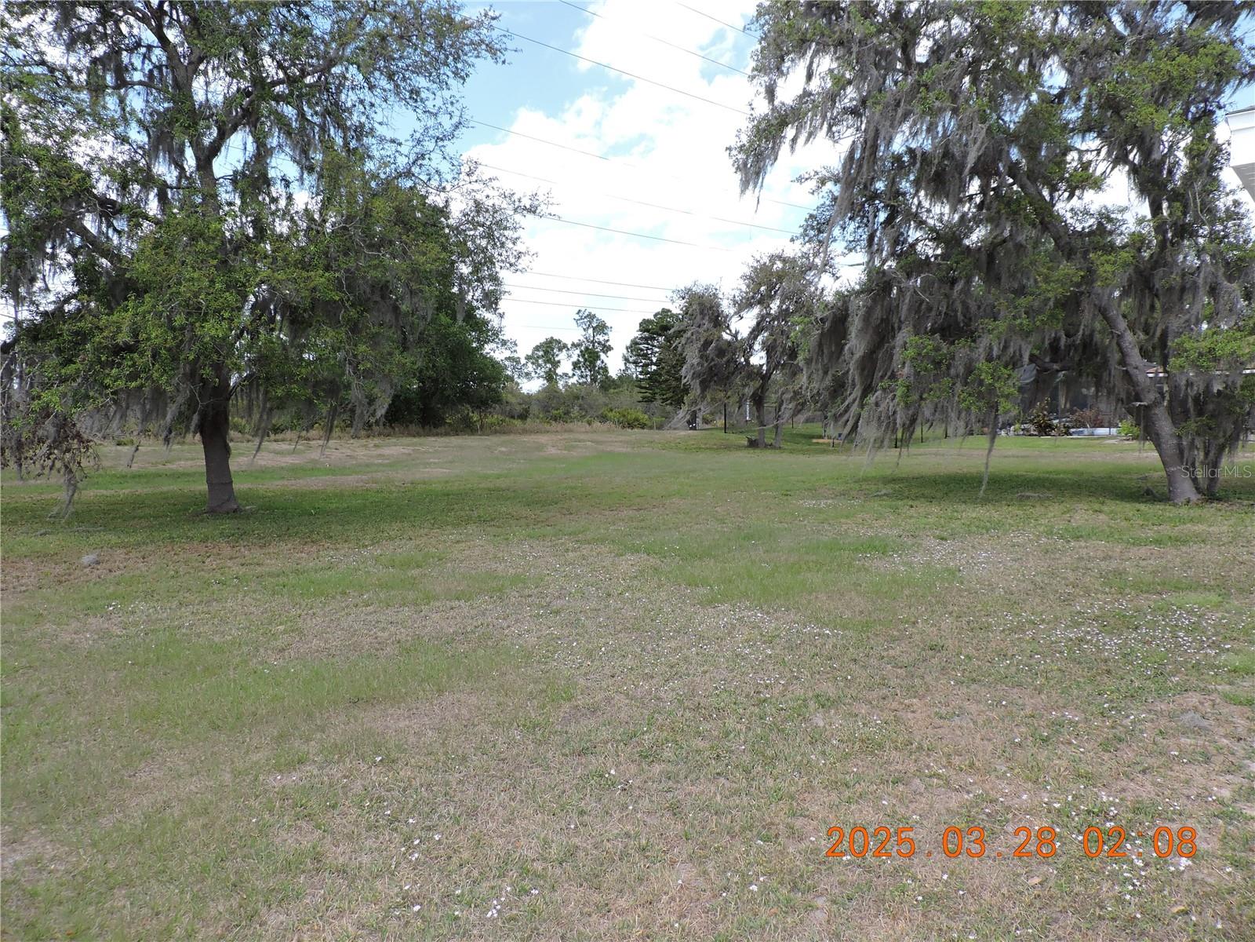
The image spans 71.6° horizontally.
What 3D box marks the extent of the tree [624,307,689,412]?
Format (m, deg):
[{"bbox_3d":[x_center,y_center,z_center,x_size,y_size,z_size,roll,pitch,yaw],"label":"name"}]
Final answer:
[{"bbox_3d":[1.887,-6.056,50.000,4.300,6.900,4.300,0,5,0],"label":"tree"}]

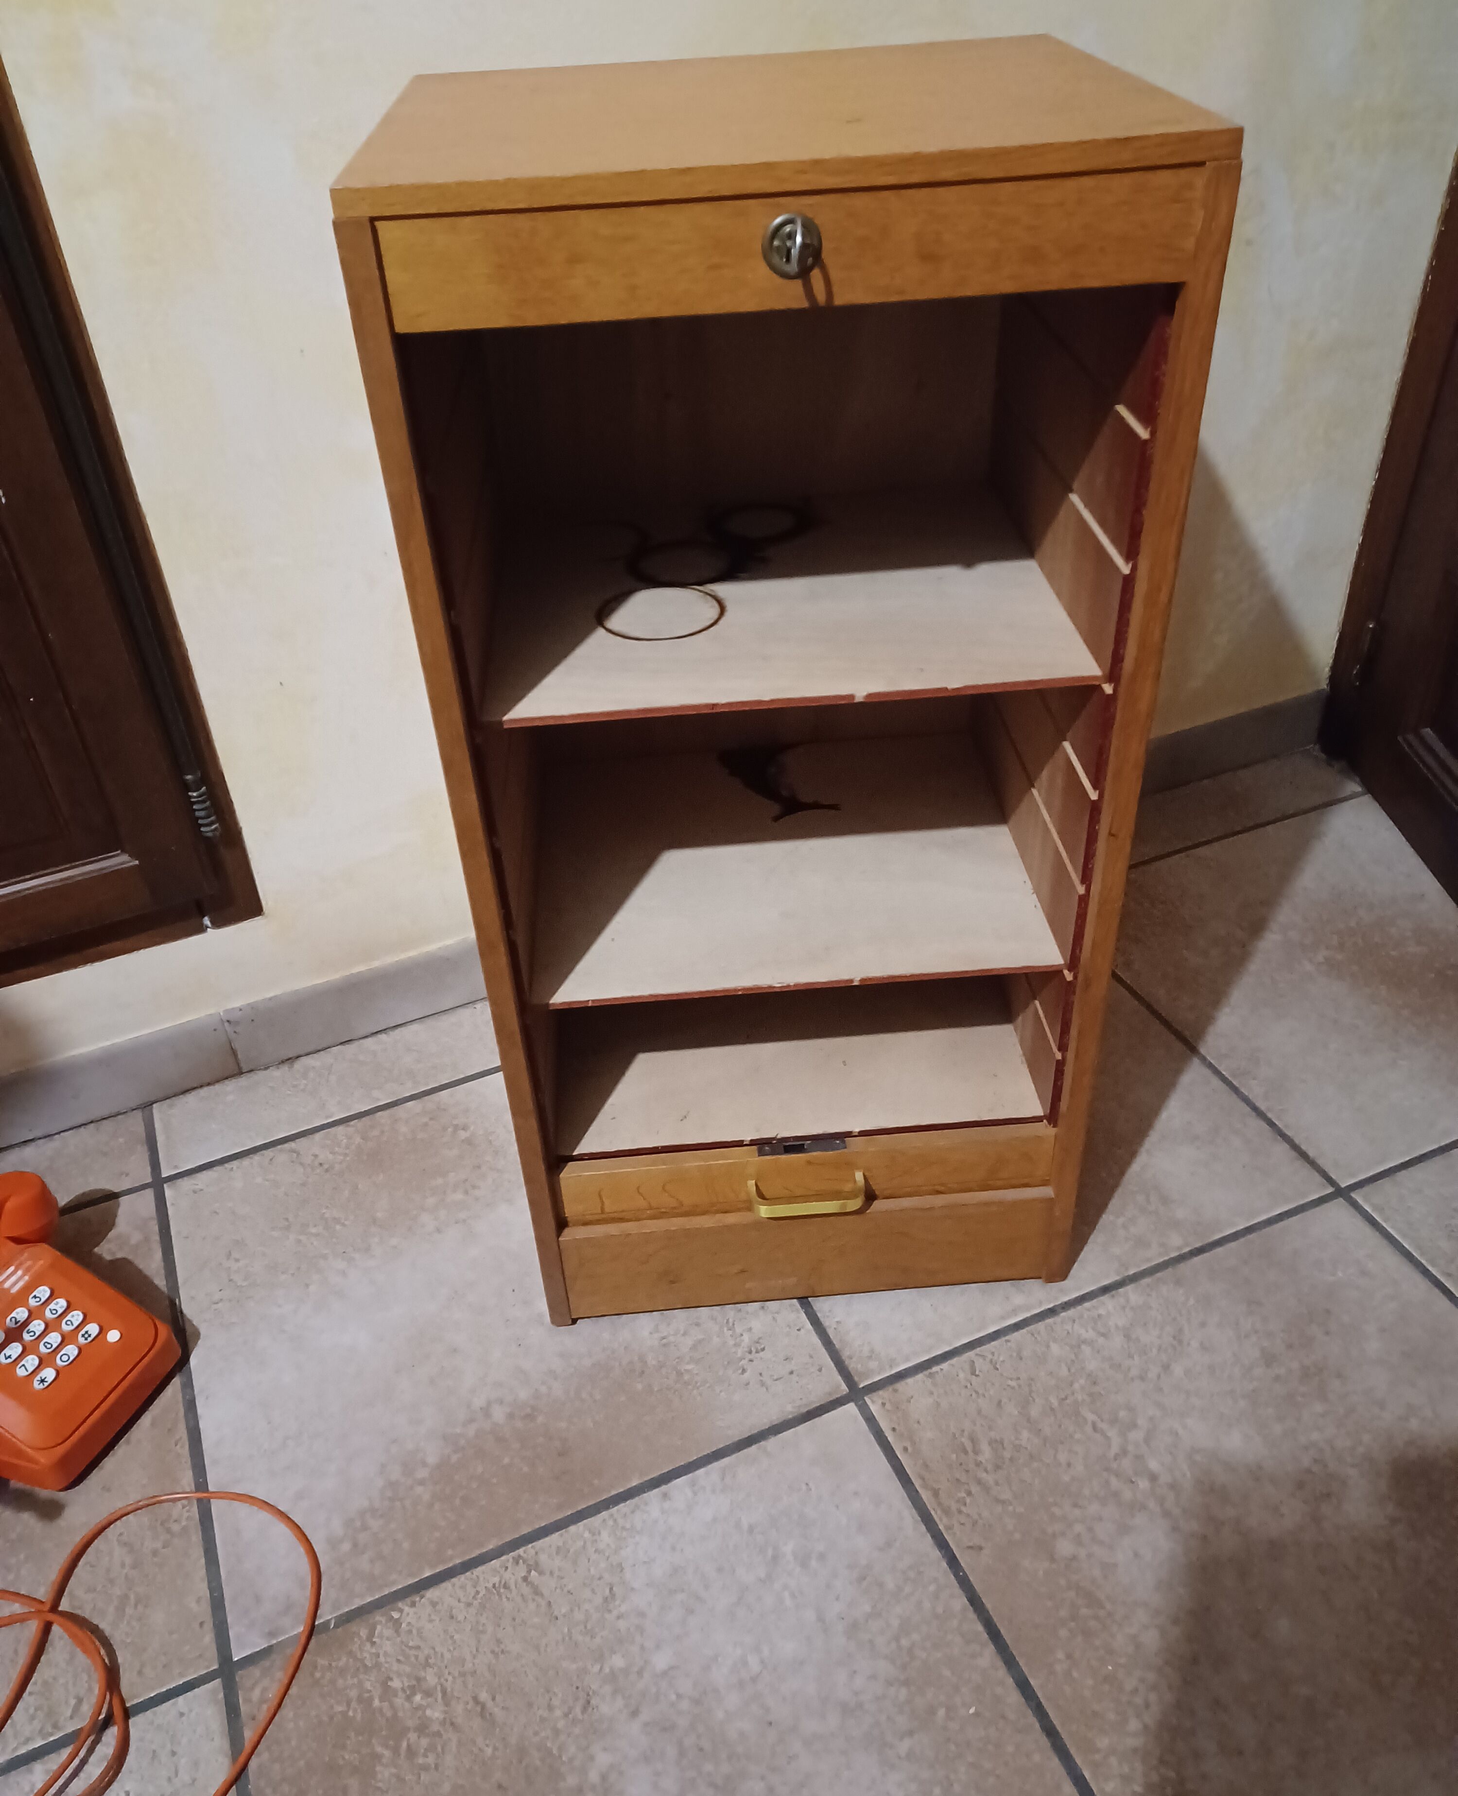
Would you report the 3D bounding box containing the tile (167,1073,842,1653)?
[{"bbox_3d":[-0.203,0.311,1.133,0.446,0.010,0.446,-17,39,-17],"label":"tile"}]

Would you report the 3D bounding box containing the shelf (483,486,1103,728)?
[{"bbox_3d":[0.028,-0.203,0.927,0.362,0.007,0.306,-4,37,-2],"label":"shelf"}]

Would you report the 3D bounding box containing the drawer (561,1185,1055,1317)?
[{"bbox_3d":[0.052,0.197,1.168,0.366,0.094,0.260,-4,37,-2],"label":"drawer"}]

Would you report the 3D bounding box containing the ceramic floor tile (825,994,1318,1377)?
[{"bbox_3d":[0.210,0.187,1.267,0.446,0.010,0.446,-17,39,-17],"label":"ceramic floor tile"}]

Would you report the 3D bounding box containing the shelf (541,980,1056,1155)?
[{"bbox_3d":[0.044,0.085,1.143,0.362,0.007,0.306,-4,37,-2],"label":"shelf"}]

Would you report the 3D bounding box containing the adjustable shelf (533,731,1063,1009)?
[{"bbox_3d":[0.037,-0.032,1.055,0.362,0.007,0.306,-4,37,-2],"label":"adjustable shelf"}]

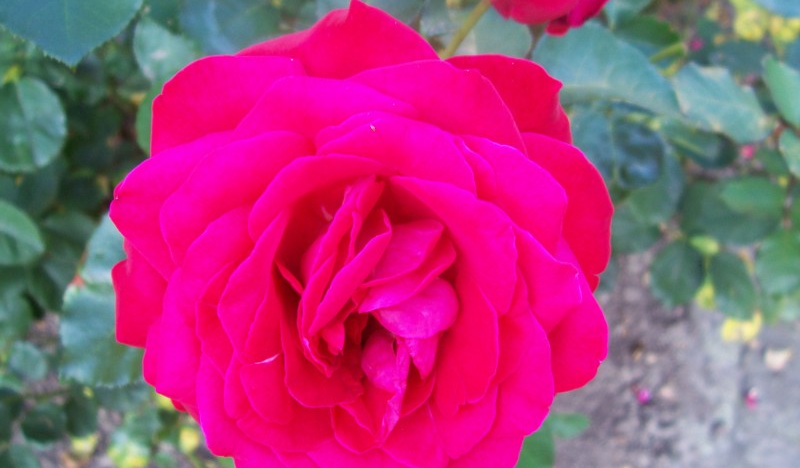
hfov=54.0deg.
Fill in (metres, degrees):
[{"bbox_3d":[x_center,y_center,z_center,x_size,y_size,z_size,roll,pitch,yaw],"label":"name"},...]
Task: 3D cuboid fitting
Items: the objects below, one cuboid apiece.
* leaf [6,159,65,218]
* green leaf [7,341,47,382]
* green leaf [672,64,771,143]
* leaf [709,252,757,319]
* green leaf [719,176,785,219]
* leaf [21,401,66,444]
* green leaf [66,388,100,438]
[{"bbox_3d":[-0.200,-0.025,0.430,0.031,0.010,0.037,-17,72,-12],"label":"leaf"},{"bbox_3d":[-0.238,0.081,0.500,0.026,0.007,0.029,-36,65,-24],"label":"green leaf"},{"bbox_3d":[0.143,-0.058,0.350,0.050,0.012,0.030,33,68,11],"label":"green leaf"},{"bbox_3d":[0.212,0.033,0.500,0.028,0.007,0.046,-26,56,-15],"label":"leaf"},{"bbox_3d":[0.224,-0.023,0.500,0.043,0.010,0.027,5,69,2],"label":"green leaf"},{"bbox_3d":[-0.227,0.120,0.500,0.031,0.007,0.027,-33,60,-22],"label":"leaf"},{"bbox_3d":[-0.174,0.097,0.430,0.020,0.010,0.028,-8,73,-2],"label":"green leaf"}]

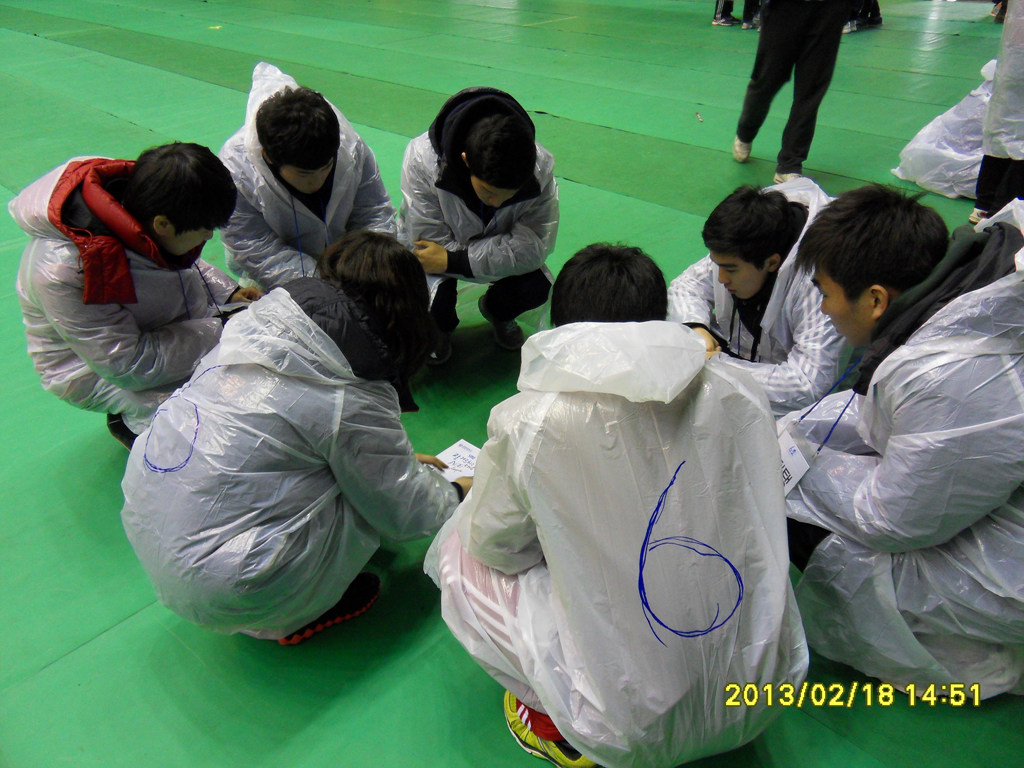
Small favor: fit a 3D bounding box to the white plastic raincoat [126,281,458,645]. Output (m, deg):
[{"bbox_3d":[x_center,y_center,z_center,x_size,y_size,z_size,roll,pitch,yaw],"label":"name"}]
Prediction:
[{"bbox_3d":[-0.428,0.170,1.488,0.660,0.680,0.530,-27,42,-34],"label":"white plastic raincoat"}]

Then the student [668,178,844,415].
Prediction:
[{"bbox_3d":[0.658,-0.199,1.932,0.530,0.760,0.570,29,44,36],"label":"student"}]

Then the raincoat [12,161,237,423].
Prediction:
[{"bbox_3d":[-0.972,-0.220,1.957,0.560,0.730,0.540,9,35,14],"label":"raincoat"}]

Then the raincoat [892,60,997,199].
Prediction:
[{"bbox_3d":[2.408,-1.390,3.817,0.640,0.660,0.600,-9,35,-12],"label":"raincoat"}]

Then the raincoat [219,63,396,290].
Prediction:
[{"bbox_3d":[-0.594,-0.476,2.233,0.540,0.960,0.600,-13,36,-18],"label":"raincoat"}]

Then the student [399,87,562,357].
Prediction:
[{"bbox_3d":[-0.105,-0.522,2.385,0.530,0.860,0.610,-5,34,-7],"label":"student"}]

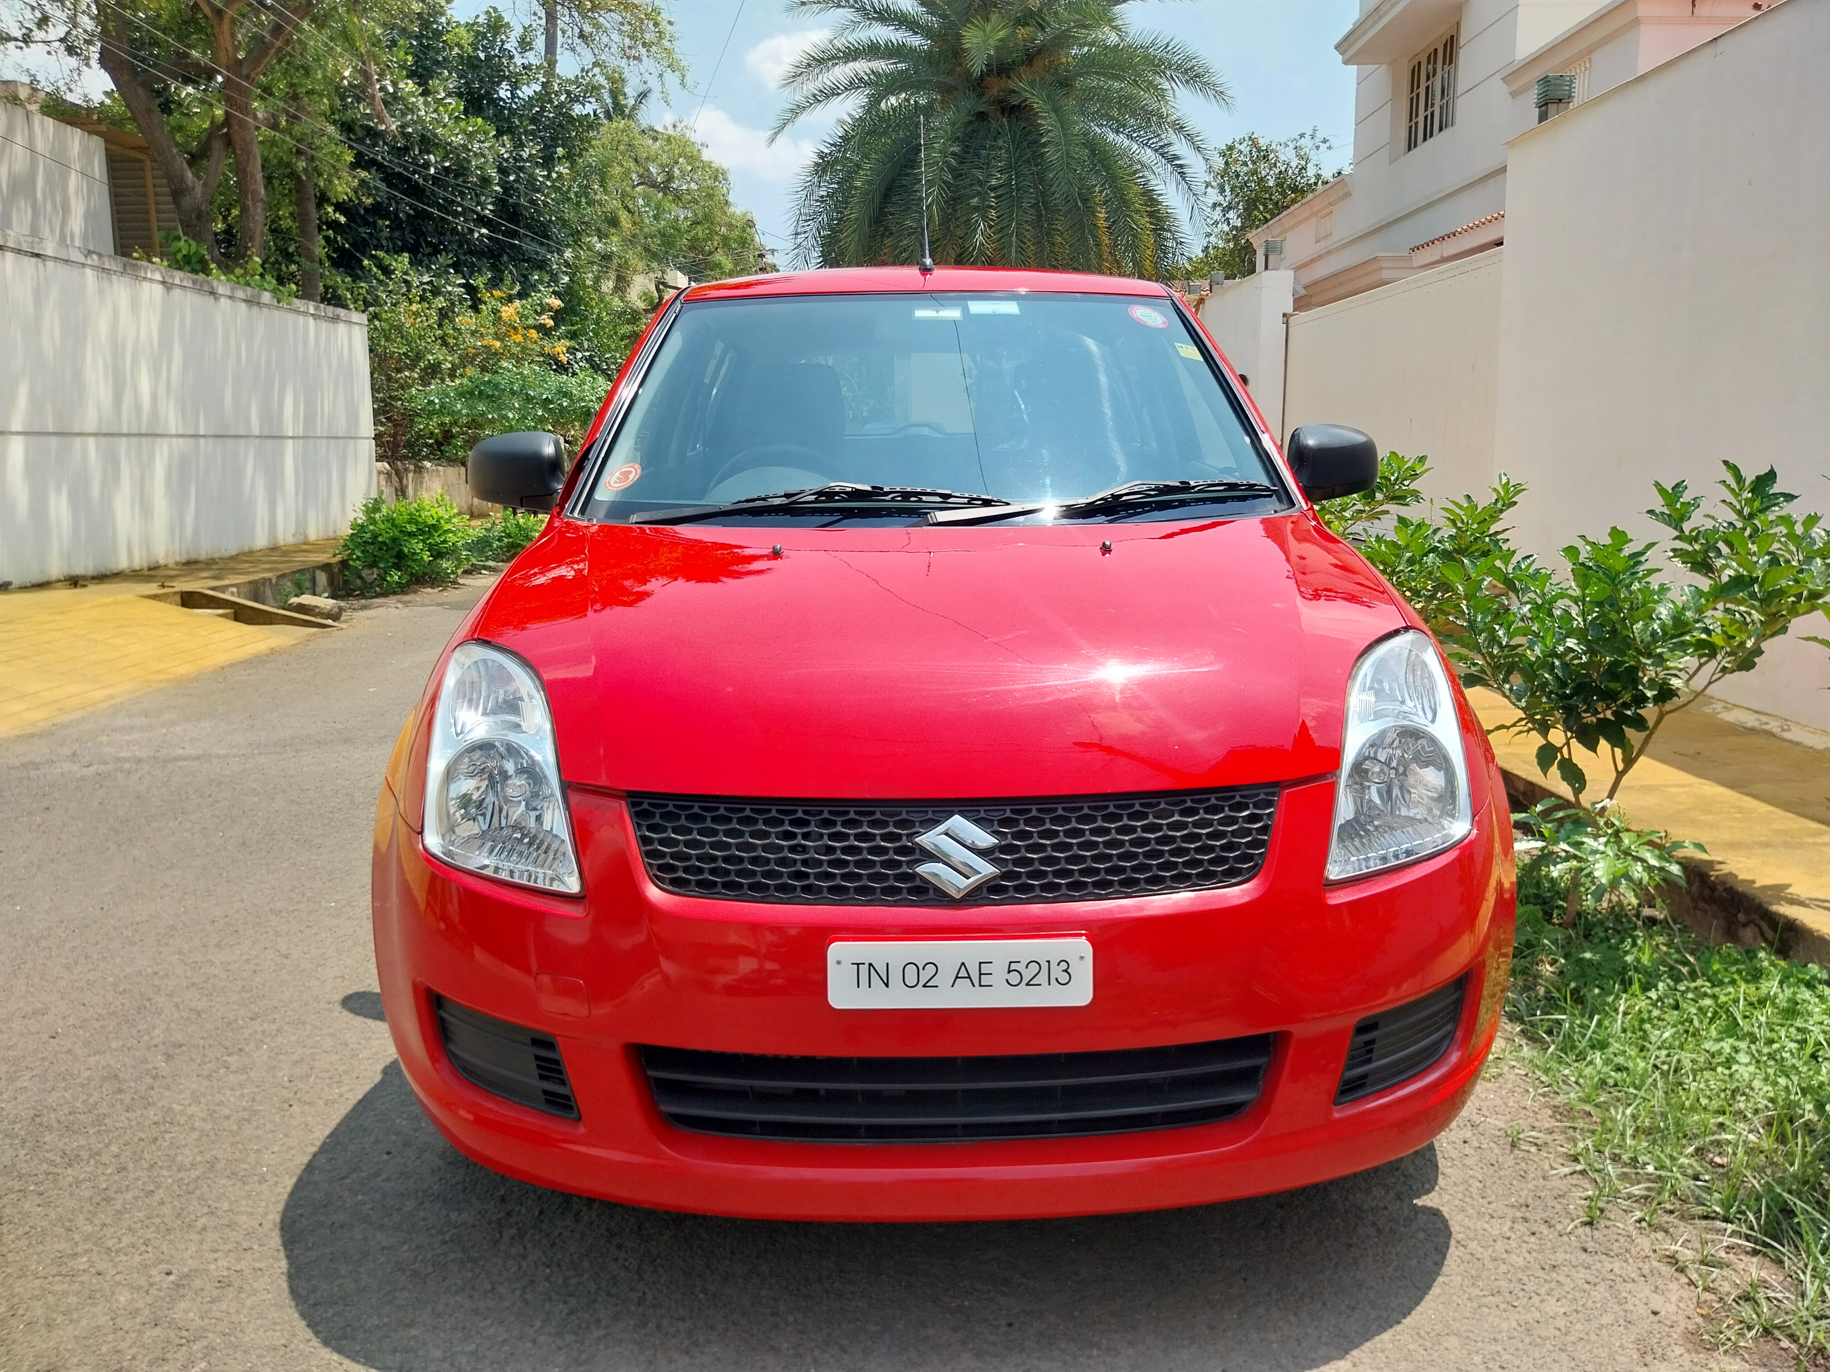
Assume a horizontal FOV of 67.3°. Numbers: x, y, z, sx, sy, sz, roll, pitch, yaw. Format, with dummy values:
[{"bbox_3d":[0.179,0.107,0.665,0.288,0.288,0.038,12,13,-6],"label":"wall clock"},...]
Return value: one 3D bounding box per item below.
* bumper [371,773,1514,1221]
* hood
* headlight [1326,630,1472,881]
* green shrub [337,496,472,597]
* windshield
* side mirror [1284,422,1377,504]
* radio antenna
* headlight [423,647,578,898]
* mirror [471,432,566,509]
[{"bbox_3d":[0.049,0.360,1.751,1.654,0.548,0.457,-1,10,0],"label":"bumper"},{"bbox_3d":[0.042,-0.084,2.018,1.401,0.213,1.035,-1,23,0],"label":"hood"},{"bbox_3d":[0.621,0.076,1.815,0.279,0.274,0.365,-2,10,-9],"label":"headlight"},{"bbox_3d":[-4.288,-1.185,11.563,1.045,0.771,0.964,-1,10,0],"label":"green shrub"},{"bbox_3d":[0.032,-0.557,2.756,1.380,0.132,0.832,-1,46,0],"label":"windshield"},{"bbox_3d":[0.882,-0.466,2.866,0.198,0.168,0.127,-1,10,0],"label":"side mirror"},{"bbox_3d":[0.020,-1.220,3.392,0.035,0.467,0.041,-1,-20,0],"label":"radio antenna"},{"bbox_3d":[-0.530,0.088,1.806,0.279,0.274,0.365,1,10,8],"label":"headlight"},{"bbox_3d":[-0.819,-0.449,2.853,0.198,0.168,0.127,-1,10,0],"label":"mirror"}]

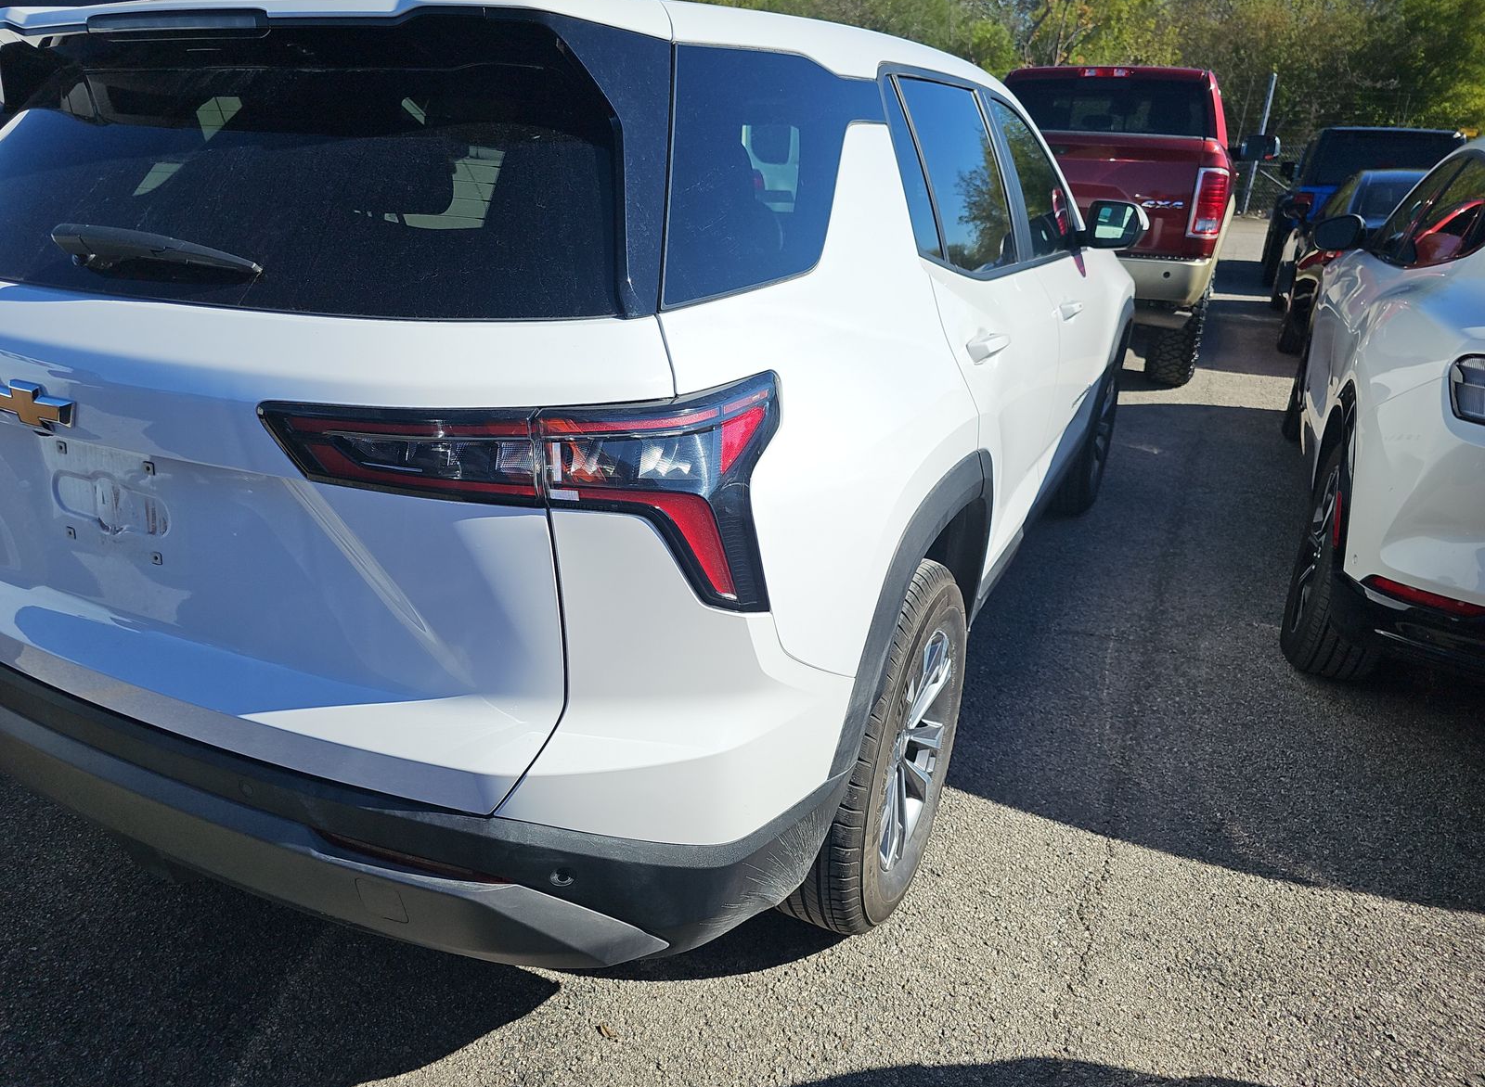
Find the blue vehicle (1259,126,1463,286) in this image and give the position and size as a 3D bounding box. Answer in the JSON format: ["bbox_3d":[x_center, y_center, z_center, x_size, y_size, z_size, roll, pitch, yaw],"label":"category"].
[{"bbox_3d":[7.996,-4.406,12.848,1.880,1.860,4.700,11,23,24],"label":"blue vehicle"}]

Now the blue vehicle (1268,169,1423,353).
[{"bbox_3d":[5.734,-2.515,8.522,1.850,1.430,4.800,11,23,24],"label":"blue vehicle"}]

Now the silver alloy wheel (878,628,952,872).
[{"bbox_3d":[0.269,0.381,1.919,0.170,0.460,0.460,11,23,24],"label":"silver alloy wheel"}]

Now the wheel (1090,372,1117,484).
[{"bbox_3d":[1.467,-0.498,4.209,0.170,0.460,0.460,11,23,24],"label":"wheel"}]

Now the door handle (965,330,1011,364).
[{"bbox_3d":[0.450,-0.353,1.781,0.050,0.045,0.240,11,23,24],"label":"door handle"}]

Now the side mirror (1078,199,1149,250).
[{"bbox_3d":[1.225,-1.049,3.254,0.220,0.155,0.130,11,23,24],"label":"side mirror"}]

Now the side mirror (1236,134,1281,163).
[{"bbox_3d":[4.427,-3.404,8.484,0.370,0.230,0.170,11,23,24],"label":"side mirror"}]

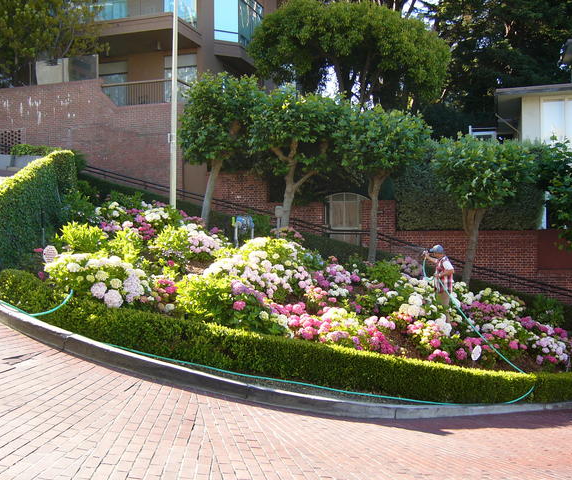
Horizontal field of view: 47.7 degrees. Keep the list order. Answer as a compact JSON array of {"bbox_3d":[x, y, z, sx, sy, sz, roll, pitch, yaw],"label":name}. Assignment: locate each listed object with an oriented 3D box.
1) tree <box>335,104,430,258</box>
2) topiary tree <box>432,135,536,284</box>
[{"bbox_3d":[2.350,-1.362,15.600,2.360,3.810,2.200,0,0,17],"label":"tree"},{"bbox_3d":[4.578,-0.672,15.000,2.360,3.550,2.200,0,0,17],"label":"topiary tree"}]

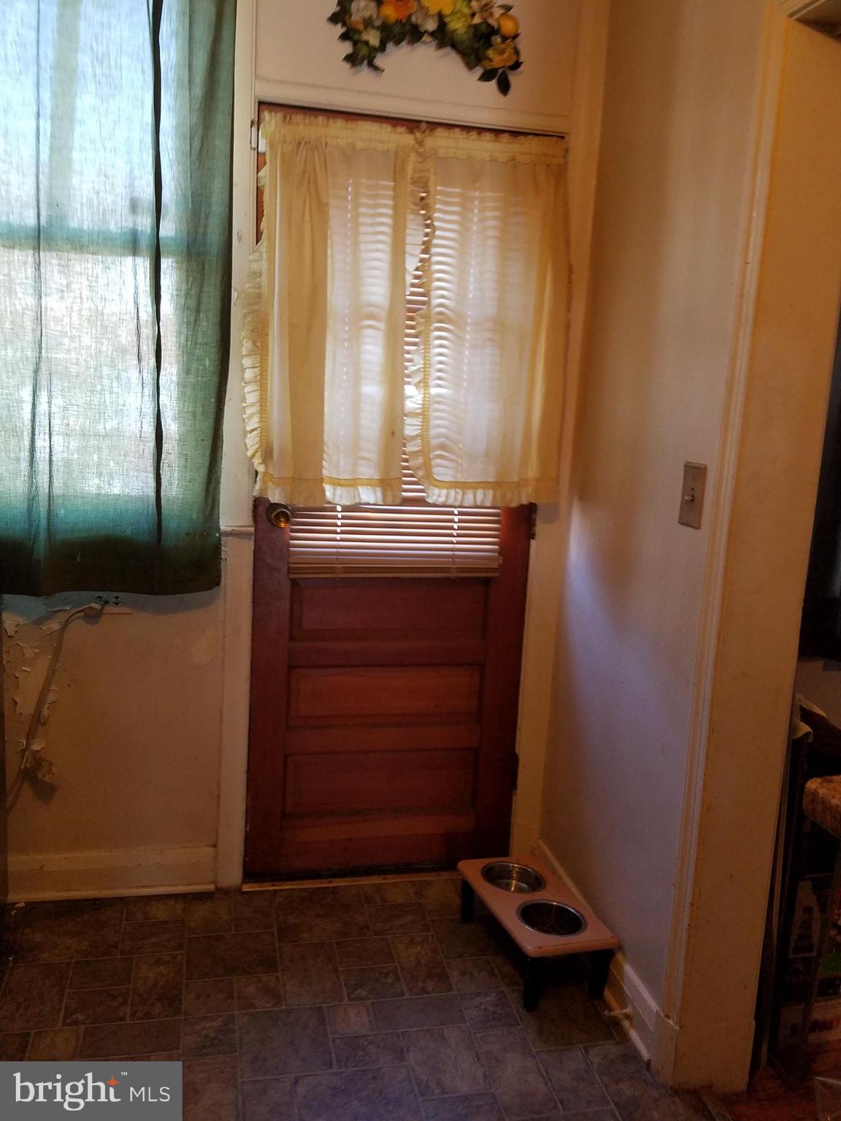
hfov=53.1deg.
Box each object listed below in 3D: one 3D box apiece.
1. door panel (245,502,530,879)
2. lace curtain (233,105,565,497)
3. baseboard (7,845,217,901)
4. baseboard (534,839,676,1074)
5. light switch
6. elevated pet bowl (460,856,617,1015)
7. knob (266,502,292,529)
[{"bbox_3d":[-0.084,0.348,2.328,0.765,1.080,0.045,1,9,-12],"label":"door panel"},{"bbox_3d":[-0.023,-0.599,2.127,0.815,0.925,0.060,1,9,-12],"label":"lace curtain"},{"bbox_3d":[-0.813,0.820,2.227,0.530,0.132,0.030,1,9,-12],"label":"baseboard"},{"bbox_3d":[0.397,0.910,2.026,0.035,0.132,0.800,1,9,-11],"label":"baseboard"},{"bbox_3d":[0.507,-0.124,1.603,0.020,0.120,0.073,1,9,-11],"label":"light switch"},{"bbox_3d":[0.265,0.885,2.045,0.210,0.155,0.395,0,9,-21],"label":"elevated pet bowl"},{"bbox_3d":[-0.358,-0.112,2.149,0.062,0.062,0.062,1,9,-12],"label":"knob"}]

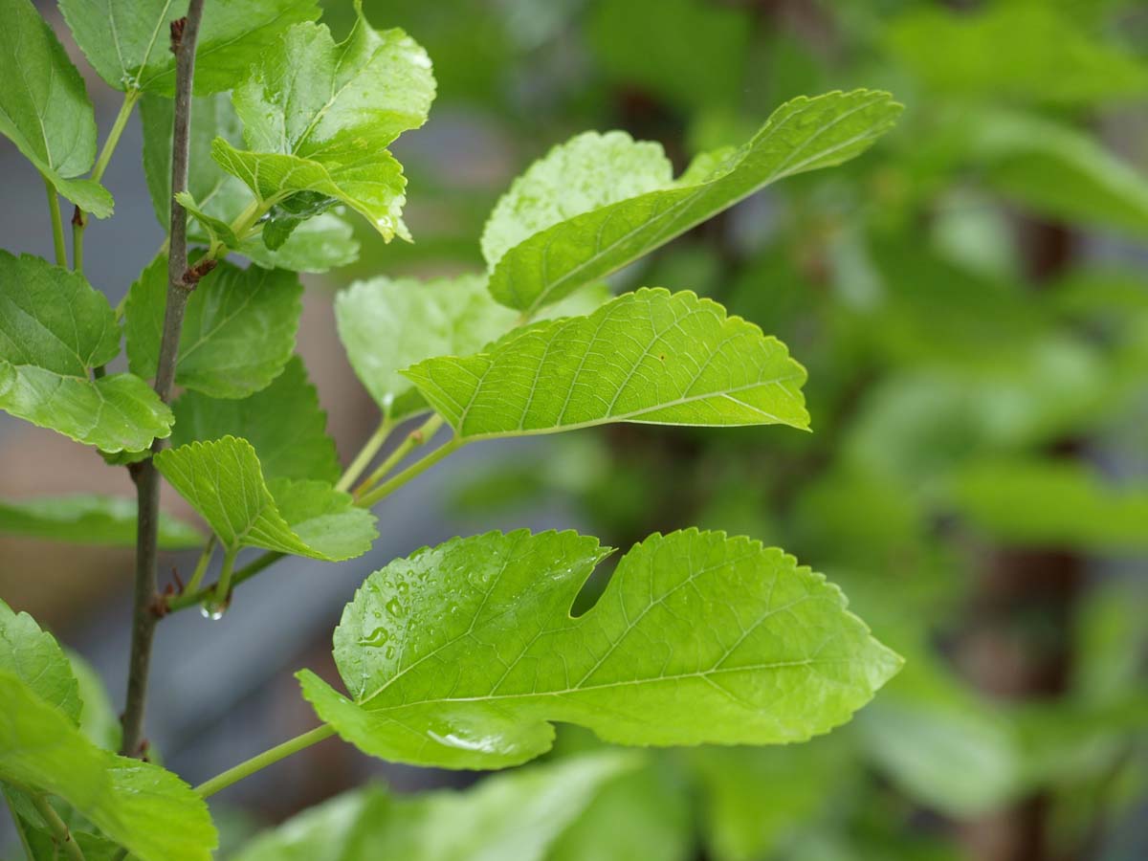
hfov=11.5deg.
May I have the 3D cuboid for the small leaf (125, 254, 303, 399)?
[{"bbox_3d":[-0.077,-0.022,1.220,0.038,0.031,0.020,0,6,0],"label":"small leaf"}]

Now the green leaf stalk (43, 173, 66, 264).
[{"bbox_3d":[-0.110,-0.044,1.210,0.003,0.020,0.004,-8,6,0],"label":"green leaf stalk"}]

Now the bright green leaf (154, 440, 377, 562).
[{"bbox_3d":[-0.064,0.014,1.180,0.045,0.025,0.028,0,6,0],"label":"bright green leaf"}]

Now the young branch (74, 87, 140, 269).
[{"bbox_3d":[-0.100,-0.053,1.215,0.006,0.040,0.007,16,3,0],"label":"young branch"}]

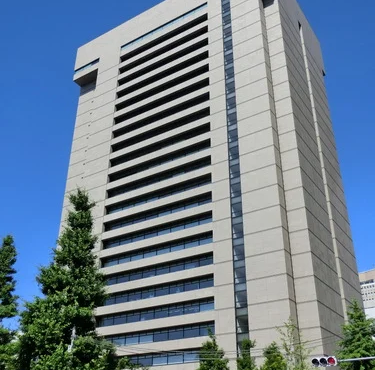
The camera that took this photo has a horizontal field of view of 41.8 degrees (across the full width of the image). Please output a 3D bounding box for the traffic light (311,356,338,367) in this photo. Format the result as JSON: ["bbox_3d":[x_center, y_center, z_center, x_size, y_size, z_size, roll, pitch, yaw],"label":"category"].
[{"bbox_3d":[6.430,8.280,23.000,1.220,0.430,0.380,-13,-32,21],"label":"traffic light"}]

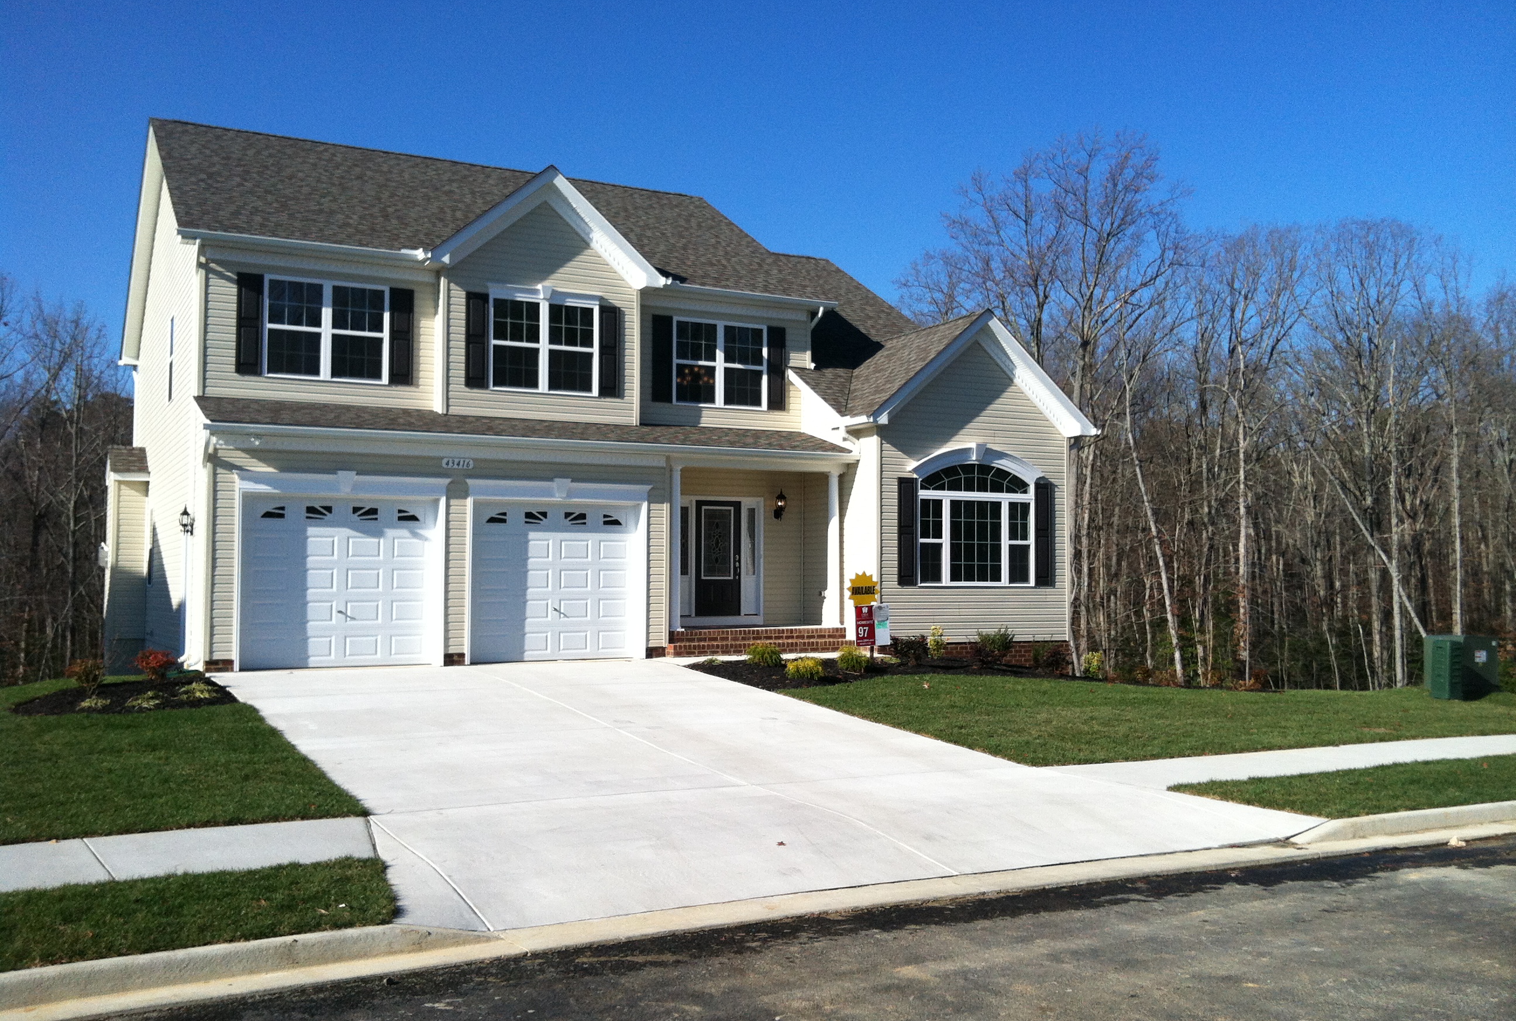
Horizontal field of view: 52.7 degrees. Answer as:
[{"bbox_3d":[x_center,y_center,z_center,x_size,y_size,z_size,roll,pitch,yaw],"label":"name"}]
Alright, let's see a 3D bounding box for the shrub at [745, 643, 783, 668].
[{"bbox_3d":[0.086,2.107,22.321,0.514,0.348,0.514,0,-3,0],"label":"shrub"}]

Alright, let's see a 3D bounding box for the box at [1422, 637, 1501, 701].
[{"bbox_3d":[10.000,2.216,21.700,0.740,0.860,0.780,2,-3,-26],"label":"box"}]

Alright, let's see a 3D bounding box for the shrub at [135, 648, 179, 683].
[{"bbox_3d":[-7.775,2.007,19.796,0.559,0.426,0.559,2,-3,-26],"label":"shrub"}]

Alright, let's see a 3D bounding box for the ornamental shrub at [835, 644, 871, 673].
[{"bbox_3d":[1.391,2.155,22.321,0.464,0.406,0.464,0,-3,0],"label":"ornamental shrub"}]

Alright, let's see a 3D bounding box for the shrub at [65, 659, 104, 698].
[{"bbox_3d":[-7.954,1.979,18.079,0.457,0.457,0.457,2,-3,-26],"label":"shrub"}]

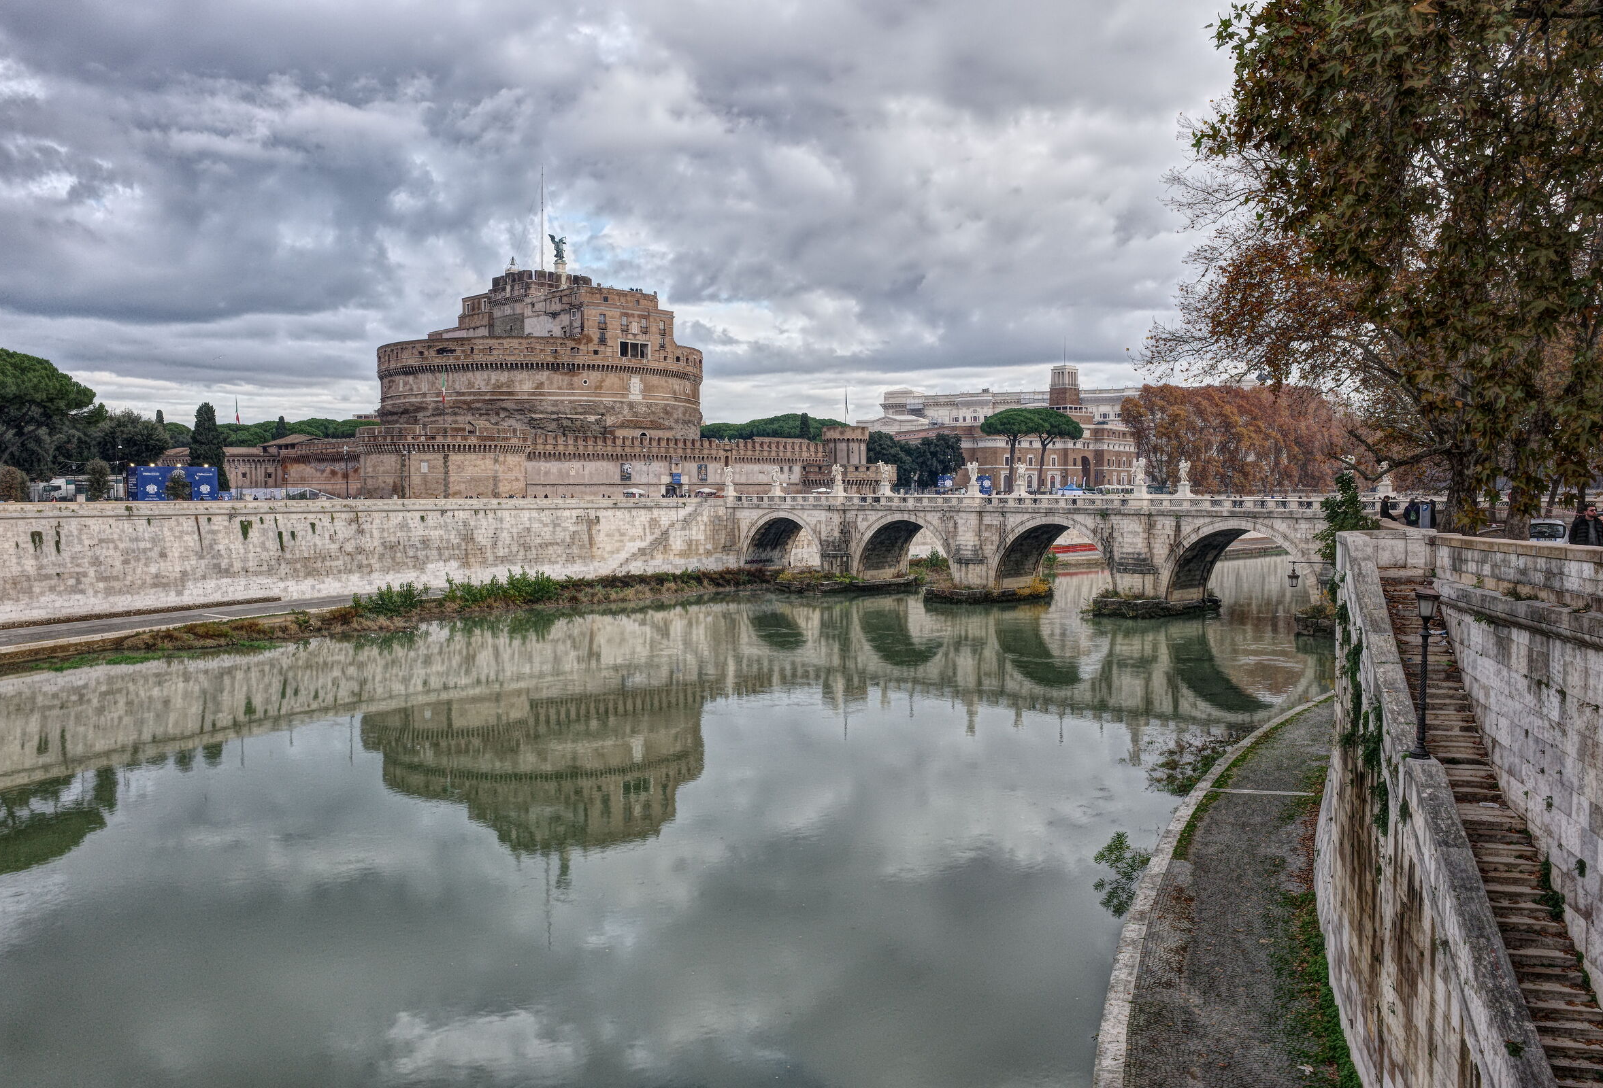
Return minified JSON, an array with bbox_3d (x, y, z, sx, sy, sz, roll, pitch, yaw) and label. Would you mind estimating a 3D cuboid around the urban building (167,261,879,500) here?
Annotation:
[{"bbox_3d":[-54.500,-33.150,263.510,110.000,50.000,110.000,-2,3,-44],"label":"urban building"}]

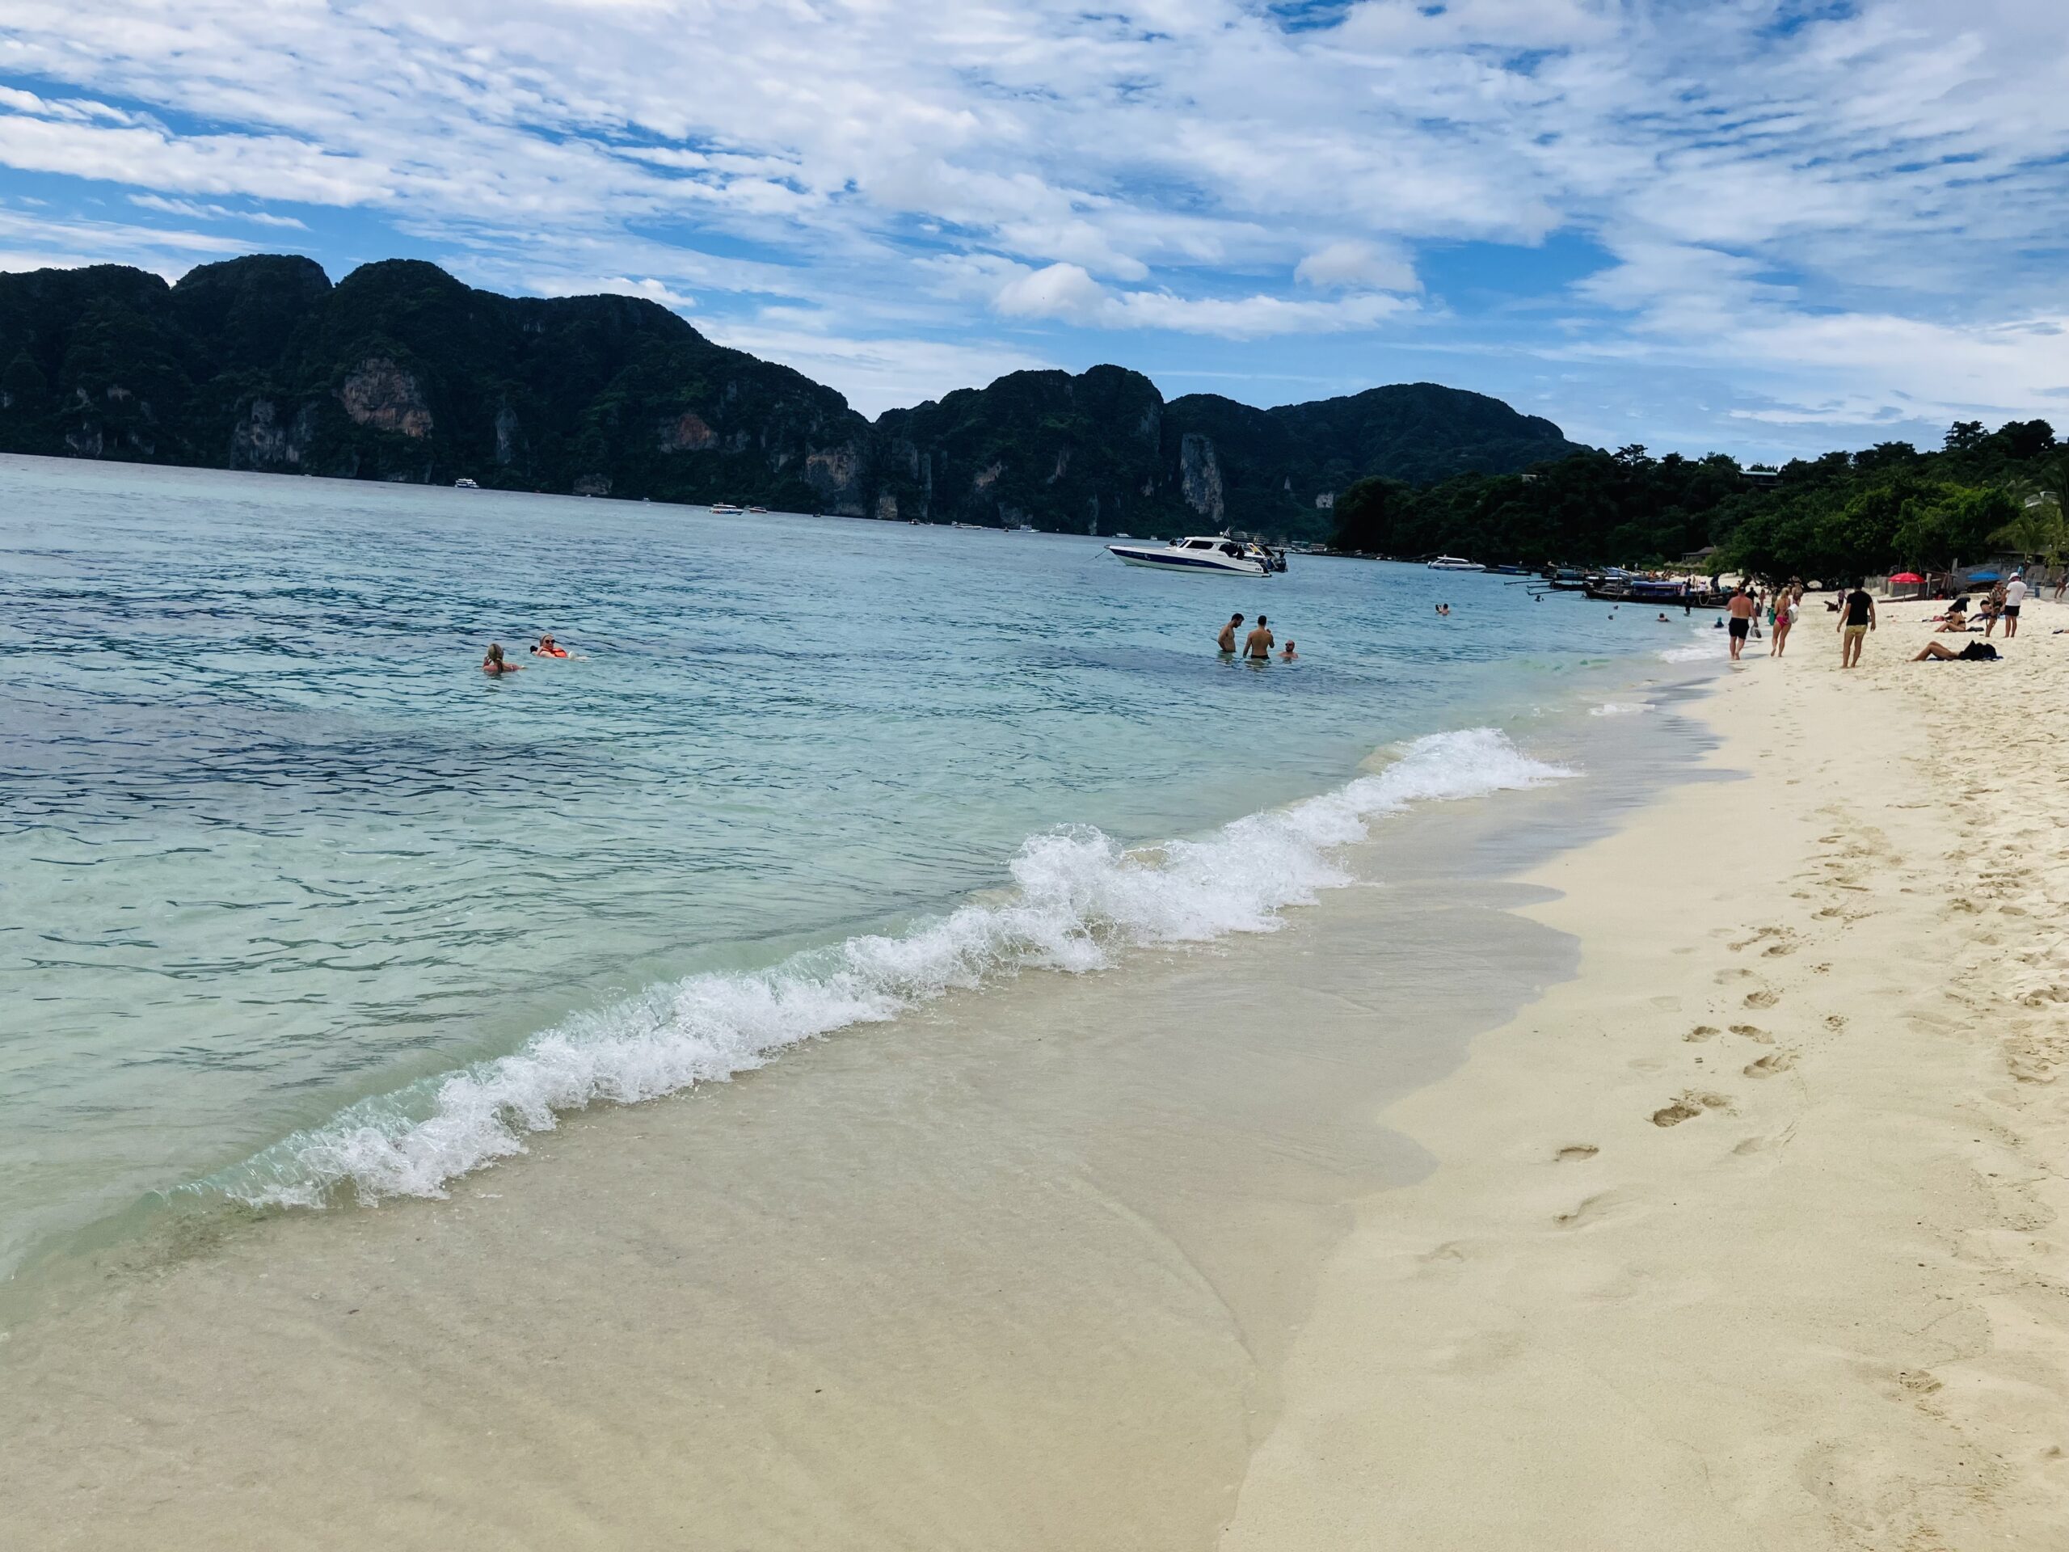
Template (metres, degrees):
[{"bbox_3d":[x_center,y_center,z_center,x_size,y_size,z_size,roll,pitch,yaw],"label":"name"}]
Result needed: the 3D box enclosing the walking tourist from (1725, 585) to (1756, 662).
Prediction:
[{"bbox_3d":[17.089,-3.689,40.490,0.660,1.760,0.460,7,9,21],"label":"walking tourist"}]

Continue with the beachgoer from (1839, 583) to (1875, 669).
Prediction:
[{"bbox_3d":[16.441,-3.054,33.494,0.660,1.760,0.440,8,9,23],"label":"beachgoer"}]

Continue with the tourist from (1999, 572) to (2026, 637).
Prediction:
[{"bbox_3d":[26.235,-4.567,44.845,0.540,1.730,0.420,4,8,0],"label":"tourist"}]

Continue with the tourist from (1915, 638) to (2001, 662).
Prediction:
[{"bbox_3d":[18.167,-2.470,33.000,1.550,0.420,0.500,2,7,23],"label":"tourist"}]

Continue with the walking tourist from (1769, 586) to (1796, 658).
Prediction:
[{"bbox_3d":[17.719,-3.646,39.603,0.520,1.660,0.460,8,9,24],"label":"walking tourist"}]

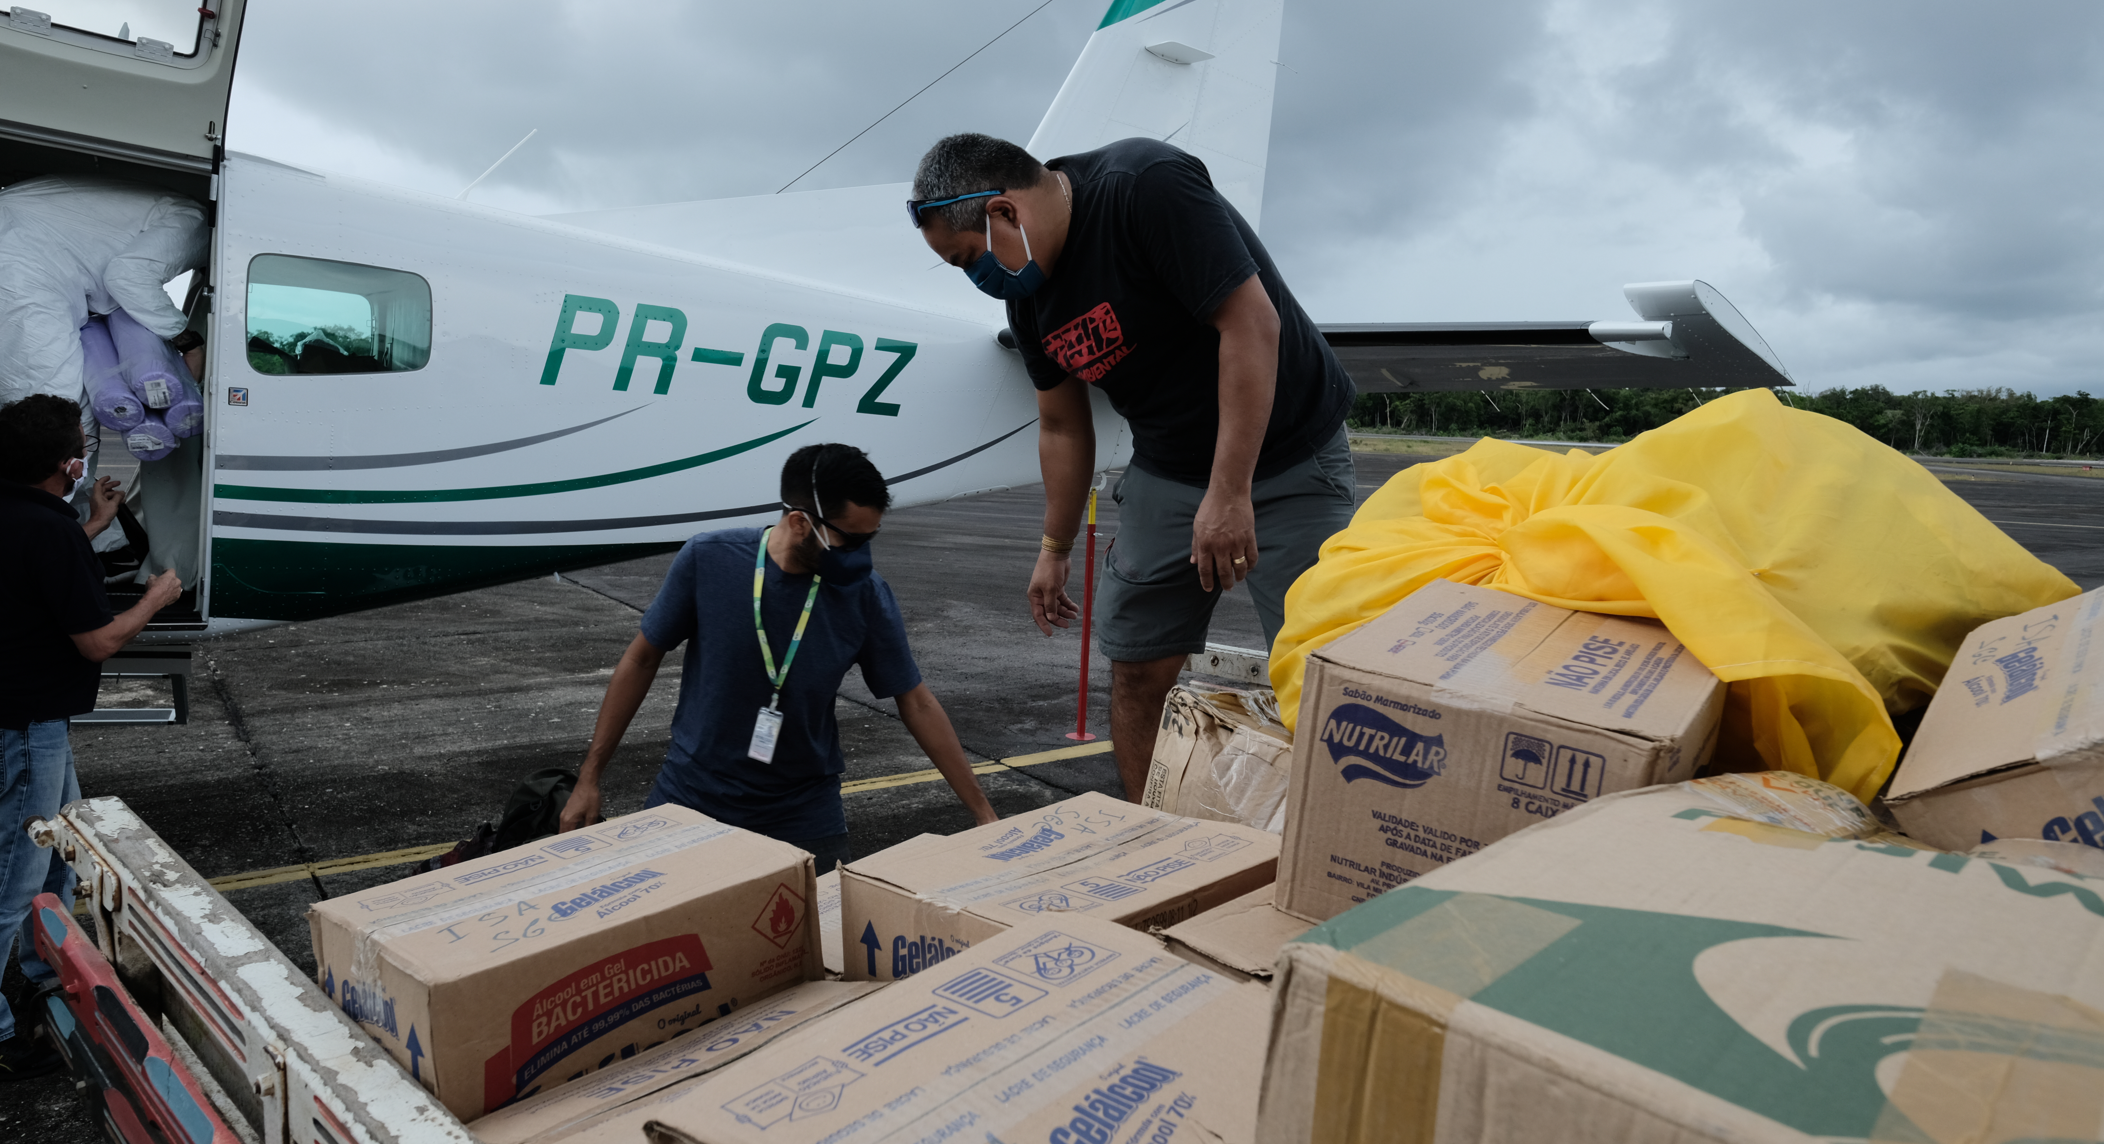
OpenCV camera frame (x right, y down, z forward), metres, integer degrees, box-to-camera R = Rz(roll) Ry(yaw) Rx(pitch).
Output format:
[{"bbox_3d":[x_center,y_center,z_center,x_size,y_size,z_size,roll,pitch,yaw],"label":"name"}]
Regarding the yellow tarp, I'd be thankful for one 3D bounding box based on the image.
[{"bbox_3d":[0.640,0.020,1.230,0.760,0.400,0.480,0,8,-17],"label":"yellow tarp"}]

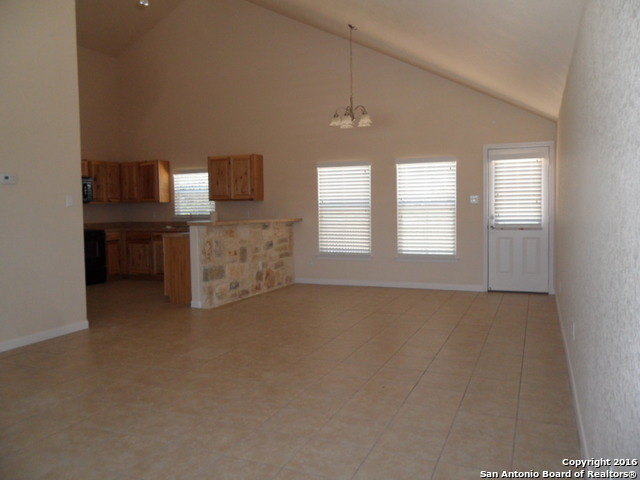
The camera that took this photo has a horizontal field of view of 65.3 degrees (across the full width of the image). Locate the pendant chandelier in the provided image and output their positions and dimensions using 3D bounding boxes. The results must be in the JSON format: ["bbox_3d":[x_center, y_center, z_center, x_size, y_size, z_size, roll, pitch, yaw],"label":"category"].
[{"bbox_3d":[0.414,-2.206,6.774,0.610,1.360,0.600,-1,3,0],"label":"pendant chandelier"}]

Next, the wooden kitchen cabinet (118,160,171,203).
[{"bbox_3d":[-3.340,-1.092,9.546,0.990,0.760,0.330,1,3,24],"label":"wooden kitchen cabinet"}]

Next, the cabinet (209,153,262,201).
[{"bbox_3d":[-1.468,-1.075,8.738,0.904,0.771,0.331,1,3,24],"label":"cabinet"}]

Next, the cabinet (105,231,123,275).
[{"bbox_3d":[-4.061,0.282,9.278,0.613,0.884,0.371,1,3,24],"label":"cabinet"}]

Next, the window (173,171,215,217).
[{"bbox_3d":[-2.351,-0.868,9.330,0.940,0.815,0.080,1,3,24],"label":"window"}]

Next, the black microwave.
[{"bbox_3d":[-4.379,-0.864,8.644,0.410,0.435,0.760,1,3,24],"label":"black microwave"}]

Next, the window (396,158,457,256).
[{"bbox_3d":[1.634,-0.480,7.643,0.900,1.505,0.110,1,3,24],"label":"window"}]

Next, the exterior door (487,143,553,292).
[{"bbox_3d":[2.832,-0.289,7.110,0.875,2.085,0.080,1,3,24],"label":"exterior door"}]

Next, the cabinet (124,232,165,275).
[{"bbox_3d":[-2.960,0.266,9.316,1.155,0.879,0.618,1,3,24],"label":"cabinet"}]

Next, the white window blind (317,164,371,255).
[{"bbox_3d":[0.405,-0.496,8.192,0.950,1.498,0.100,1,3,24],"label":"white window blind"}]

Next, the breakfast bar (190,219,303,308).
[{"bbox_3d":[-0.984,0.256,7.384,0.440,1.085,2.558,1,3,24],"label":"breakfast bar"}]

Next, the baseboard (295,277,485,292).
[{"bbox_3d":[1.002,0.702,7.941,3.085,0.087,0.020,1,3,24],"label":"baseboard"}]

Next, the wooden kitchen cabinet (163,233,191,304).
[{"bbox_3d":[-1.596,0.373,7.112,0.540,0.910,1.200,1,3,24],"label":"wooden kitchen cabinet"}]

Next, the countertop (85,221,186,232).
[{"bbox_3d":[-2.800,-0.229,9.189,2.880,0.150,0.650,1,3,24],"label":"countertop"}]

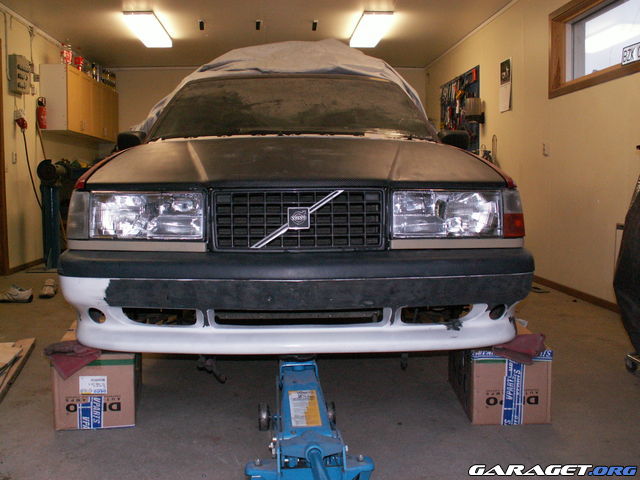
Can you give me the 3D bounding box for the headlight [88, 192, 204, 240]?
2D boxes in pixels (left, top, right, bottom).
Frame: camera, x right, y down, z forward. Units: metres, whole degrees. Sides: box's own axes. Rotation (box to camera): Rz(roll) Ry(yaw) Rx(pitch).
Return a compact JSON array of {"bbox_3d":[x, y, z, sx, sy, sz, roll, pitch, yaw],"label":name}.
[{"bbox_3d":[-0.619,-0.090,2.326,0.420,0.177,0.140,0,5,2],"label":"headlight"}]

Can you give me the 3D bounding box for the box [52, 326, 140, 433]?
[{"bbox_3d":[-0.824,0.507,2.474,0.274,0.262,0.456,-1,5,-12],"label":"box"}]

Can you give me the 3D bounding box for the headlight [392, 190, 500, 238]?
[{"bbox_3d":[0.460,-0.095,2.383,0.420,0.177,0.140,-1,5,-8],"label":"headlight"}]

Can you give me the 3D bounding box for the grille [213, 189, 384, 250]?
[{"bbox_3d":[-0.077,-0.074,2.310,0.610,0.215,0.070,0,5,-3],"label":"grille"}]

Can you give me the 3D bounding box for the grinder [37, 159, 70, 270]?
[{"bbox_3d":[-2.711,-0.269,6.557,0.260,1.099,0.400,0,5,3],"label":"grinder"}]

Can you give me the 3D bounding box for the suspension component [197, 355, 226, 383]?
[{"bbox_3d":[-0.420,0.490,2.500,0.120,0.115,0.100,0,5,-3],"label":"suspension component"}]

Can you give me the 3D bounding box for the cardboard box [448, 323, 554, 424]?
[{"bbox_3d":[0.682,0.503,2.506,0.274,0.262,0.456,0,5,1],"label":"cardboard box"}]

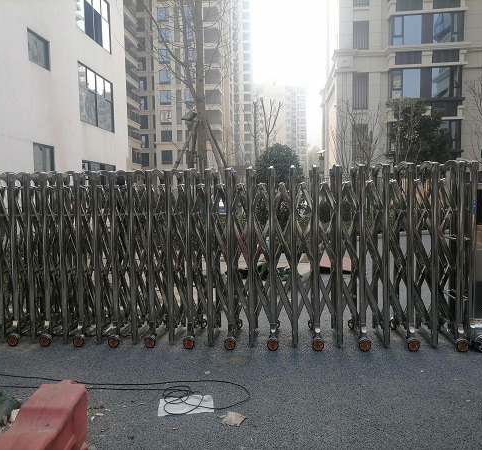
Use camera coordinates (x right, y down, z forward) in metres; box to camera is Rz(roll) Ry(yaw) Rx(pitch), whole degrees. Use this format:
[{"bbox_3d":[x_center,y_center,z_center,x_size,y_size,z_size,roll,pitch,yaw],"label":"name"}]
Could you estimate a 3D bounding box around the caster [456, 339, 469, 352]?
[{"bbox_3d":[1.908,1.035,4.025,0.100,0.112,0.055,0,5,5],"label":"caster"}]

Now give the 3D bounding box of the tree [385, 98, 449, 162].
[{"bbox_3d":[7.050,-2.575,18.691,2.451,4.866,2.328,-1,5,0],"label":"tree"}]

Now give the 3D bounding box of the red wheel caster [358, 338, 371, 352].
[{"bbox_3d":[1.083,1.042,4.083,0.100,0.112,0.055,0,5,5],"label":"red wheel caster"}]

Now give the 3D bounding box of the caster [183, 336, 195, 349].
[{"bbox_3d":[-0.464,1.060,4.221,0.106,0.112,0.055,-1,4,5],"label":"caster"}]

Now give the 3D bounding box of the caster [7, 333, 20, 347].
[{"bbox_3d":[-2.107,1.065,4.342,0.100,0.112,0.055,0,5,5],"label":"caster"}]

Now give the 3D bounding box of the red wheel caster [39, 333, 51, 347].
[{"bbox_3d":[-1.815,1.067,4.344,0.106,0.112,0.055,-1,4,5],"label":"red wheel caster"}]

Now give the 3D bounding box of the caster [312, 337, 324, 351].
[{"bbox_3d":[0.678,1.045,4.109,0.100,0.112,0.055,0,5,5],"label":"caster"}]

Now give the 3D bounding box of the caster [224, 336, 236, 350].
[{"bbox_3d":[-0.093,1.052,4.167,0.100,0.112,0.055,0,5,5],"label":"caster"}]

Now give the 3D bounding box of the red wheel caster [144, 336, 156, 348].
[{"bbox_3d":[-0.818,1.056,4.237,0.100,0.112,0.055,0,5,5],"label":"red wheel caster"}]

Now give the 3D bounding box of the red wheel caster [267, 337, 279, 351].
[{"bbox_3d":[0.284,1.049,4.137,0.100,0.112,0.055,0,5,5],"label":"red wheel caster"}]

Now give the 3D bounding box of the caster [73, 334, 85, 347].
[{"bbox_3d":[-1.489,1.068,4.315,0.106,0.112,0.055,-1,4,5],"label":"caster"}]

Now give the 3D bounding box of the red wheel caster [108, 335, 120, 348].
[{"bbox_3d":[-1.167,1.066,4.284,0.106,0.112,0.055,-1,4,5],"label":"red wheel caster"}]

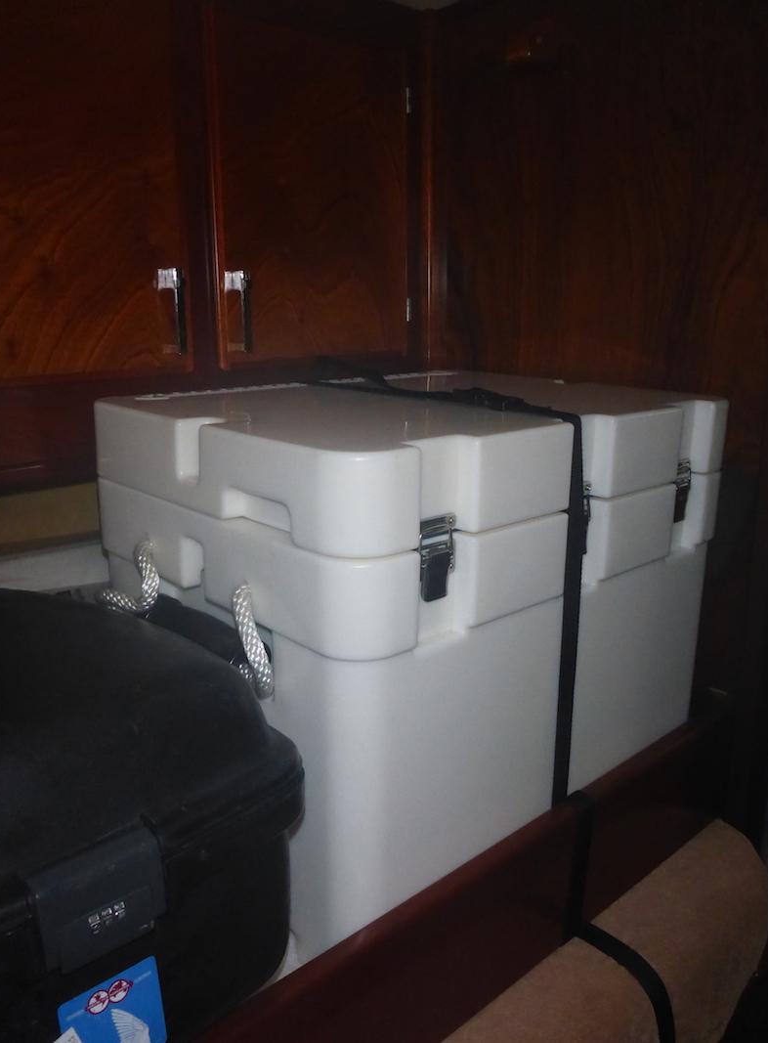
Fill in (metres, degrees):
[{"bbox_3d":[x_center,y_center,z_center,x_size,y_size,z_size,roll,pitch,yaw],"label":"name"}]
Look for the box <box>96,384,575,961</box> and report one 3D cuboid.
[{"bbox_3d":[-0.088,0.128,1.059,0.315,0.536,0.549,-13,19,-40],"label":"box"}]

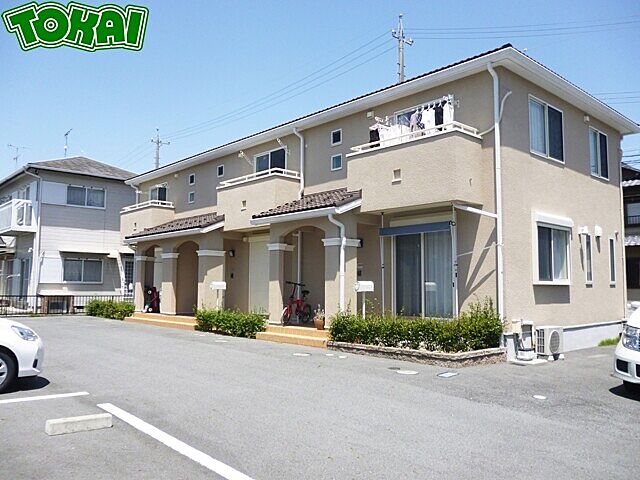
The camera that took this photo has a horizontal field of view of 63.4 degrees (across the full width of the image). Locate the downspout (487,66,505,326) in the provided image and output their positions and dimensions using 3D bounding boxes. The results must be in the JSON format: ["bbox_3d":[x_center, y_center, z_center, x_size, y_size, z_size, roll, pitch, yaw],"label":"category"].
[{"bbox_3d":[3.342,-0.669,9.835,0.400,5.450,0.100,4,-6,-42],"label":"downspout"}]

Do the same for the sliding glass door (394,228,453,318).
[{"bbox_3d":[2.208,0.695,11.258,0.120,2.000,1.680,4,-6,-42],"label":"sliding glass door"}]

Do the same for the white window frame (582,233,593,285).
[{"bbox_3d":[6.522,0.492,12.554,0.440,1.210,0.100,4,-6,-42],"label":"white window frame"}]

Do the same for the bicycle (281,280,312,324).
[{"bbox_3d":[-0.594,1.595,12.839,0.520,1.000,1.470,-2,-5,28],"label":"bicycle"}]

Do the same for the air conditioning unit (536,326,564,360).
[{"bbox_3d":[4.583,2.073,10.348,0.780,0.620,0.270,4,-6,-42],"label":"air conditioning unit"}]

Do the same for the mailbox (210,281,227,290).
[{"bbox_3d":[-2.968,1.346,15.218,0.460,0.230,0.180,4,-6,-42],"label":"mailbox"}]

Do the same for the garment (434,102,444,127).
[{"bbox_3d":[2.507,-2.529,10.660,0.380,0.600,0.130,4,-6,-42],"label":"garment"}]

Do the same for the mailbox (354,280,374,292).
[{"bbox_3d":[0.936,0.988,10.903,0.500,0.220,0.170,4,-6,-42],"label":"mailbox"}]

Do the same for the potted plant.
[{"bbox_3d":[-0.023,1.767,11.650,0.270,0.540,0.270,0,-5,0],"label":"potted plant"}]

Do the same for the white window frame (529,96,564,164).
[{"bbox_3d":[5.025,-2.396,11.429,1.690,1.220,0.100,4,-6,-42],"label":"white window frame"}]

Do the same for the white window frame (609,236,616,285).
[{"bbox_3d":[7.850,0.576,13.842,0.430,1.220,0.100,4,-6,-42],"label":"white window frame"}]

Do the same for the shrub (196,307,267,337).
[{"bbox_3d":[-2.640,2.418,15.281,0.660,0.700,3.100,4,-6,-42],"label":"shrub"}]

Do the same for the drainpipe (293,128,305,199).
[{"bbox_3d":[-0.601,-2.130,14.382,0.340,1.950,0.110,4,-6,-42],"label":"drainpipe"}]

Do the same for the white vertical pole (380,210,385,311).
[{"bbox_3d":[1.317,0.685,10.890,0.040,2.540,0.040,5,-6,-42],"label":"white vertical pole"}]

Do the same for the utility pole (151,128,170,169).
[{"bbox_3d":[-13.226,-2.140,42.241,1.500,13.950,0.350,3,-5,-33],"label":"utility pole"}]

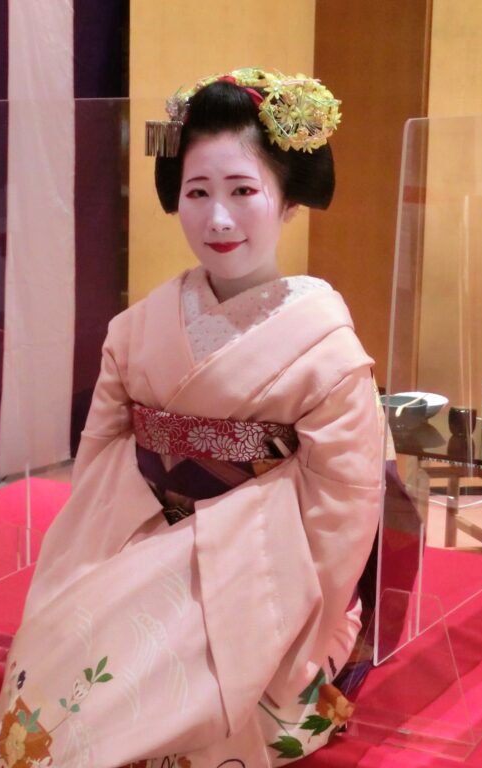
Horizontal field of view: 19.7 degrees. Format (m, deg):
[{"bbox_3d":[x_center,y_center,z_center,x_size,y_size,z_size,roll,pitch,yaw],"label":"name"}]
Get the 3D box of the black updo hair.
[{"bbox_3d":[0.005,-0.332,1.950,0.250,0.195,0.250,4,13,16],"label":"black updo hair"}]

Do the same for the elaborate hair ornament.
[{"bbox_3d":[0.002,-0.379,1.940,0.255,0.125,0.170,4,13,16],"label":"elaborate hair ornament"}]

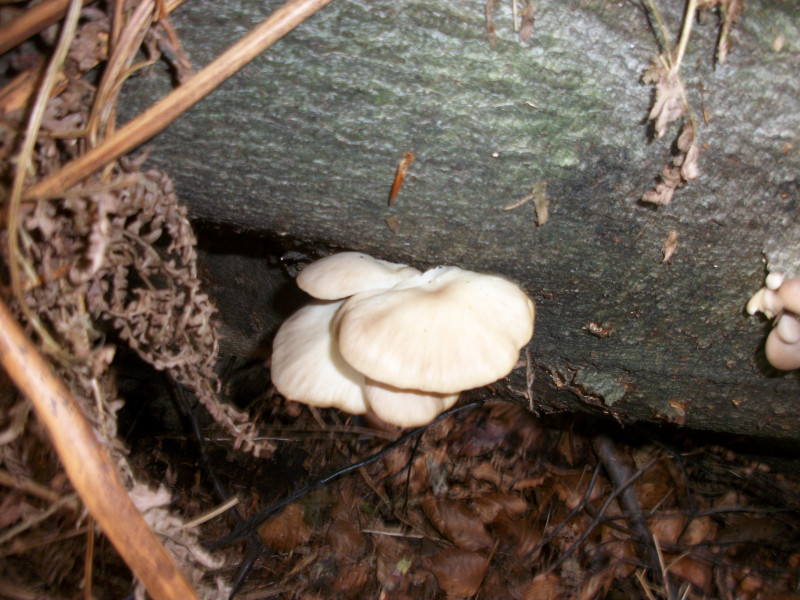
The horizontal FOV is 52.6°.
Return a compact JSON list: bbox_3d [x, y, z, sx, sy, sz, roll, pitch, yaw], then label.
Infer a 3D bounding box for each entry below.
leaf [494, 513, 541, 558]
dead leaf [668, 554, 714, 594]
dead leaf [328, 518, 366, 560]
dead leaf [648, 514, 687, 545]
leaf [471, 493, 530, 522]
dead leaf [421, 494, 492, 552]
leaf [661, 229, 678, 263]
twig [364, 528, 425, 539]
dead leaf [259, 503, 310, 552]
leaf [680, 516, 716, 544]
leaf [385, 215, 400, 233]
[{"bbox_3d":[0.094,0.188,0.648,0.031,0.012,0.043,-22,45,-27],"label":"leaf"},{"bbox_3d":[0.224,0.211,0.623,0.036,0.012,0.029,30,46,30],"label":"dead leaf"},{"bbox_3d":[-0.043,0.189,0.638,0.026,0.012,0.040,-22,45,-27],"label":"dead leaf"},{"bbox_3d":[0.217,0.185,0.655,0.030,0.010,0.024,-3,39,-6],"label":"dead leaf"},{"bbox_3d":[0.082,0.169,0.662,0.046,0.010,0.022,-3,39,-6],"label":"leaf"},{"bbox_3d":[0.047,0.178,0.652,0.064,0.016,0.036,28,45,28],"label":"dead leaf"},{"bbox_3d":[0.177,-0.035,0.530,0.007,0.021,0.005,15,8,-2],"label":"leaf"},{"bbox_3d":[-0.005,0.186,0.646,0.049,0.003,0.003,5,39,4],"label":"twig"},{"bbox_3d":[-0.091,0.182,0.644,0.038,0.012,0.036,-15,42,-20],"label":"dead leaf"},{"bbox_3d":[0.241,0.186,0.654,0.033,0.010,0.019,-13,41,-18],"label":"leaf"},{"bbox_3d":[-0.005,-0.051,0.545,0.008,0.011,0.003,-19,19,7],"label":"leaf"}]

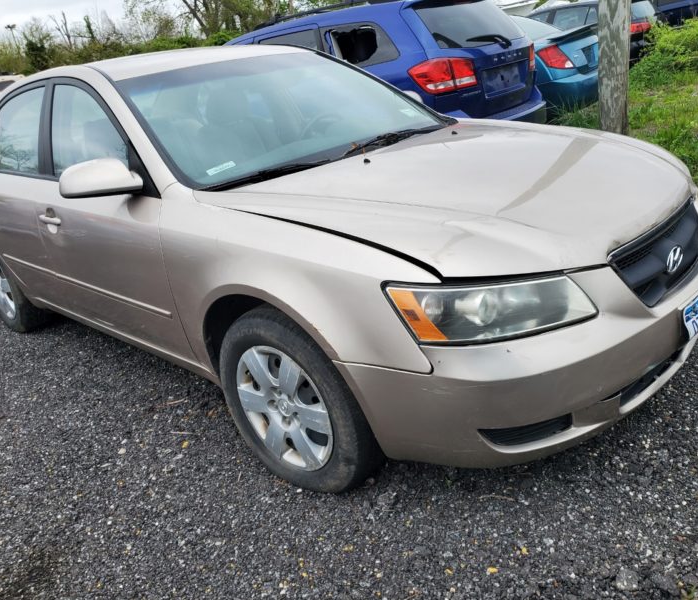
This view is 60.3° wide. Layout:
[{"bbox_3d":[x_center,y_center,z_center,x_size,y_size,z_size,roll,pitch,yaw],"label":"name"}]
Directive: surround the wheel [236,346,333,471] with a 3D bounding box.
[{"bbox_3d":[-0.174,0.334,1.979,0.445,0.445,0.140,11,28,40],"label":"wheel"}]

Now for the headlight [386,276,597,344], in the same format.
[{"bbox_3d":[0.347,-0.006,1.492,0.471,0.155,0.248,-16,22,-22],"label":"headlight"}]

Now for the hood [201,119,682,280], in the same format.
[{"bbox_3d":[0.453,-0.442,2.161,1.300,0.280,1.520,13,29,42],"label":"hood"}]

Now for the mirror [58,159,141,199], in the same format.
[{"bbox_3d":[-0.829,-0.413,2.028,0.180,0.135,0.210,13,29,42],"label":"mirror"}]

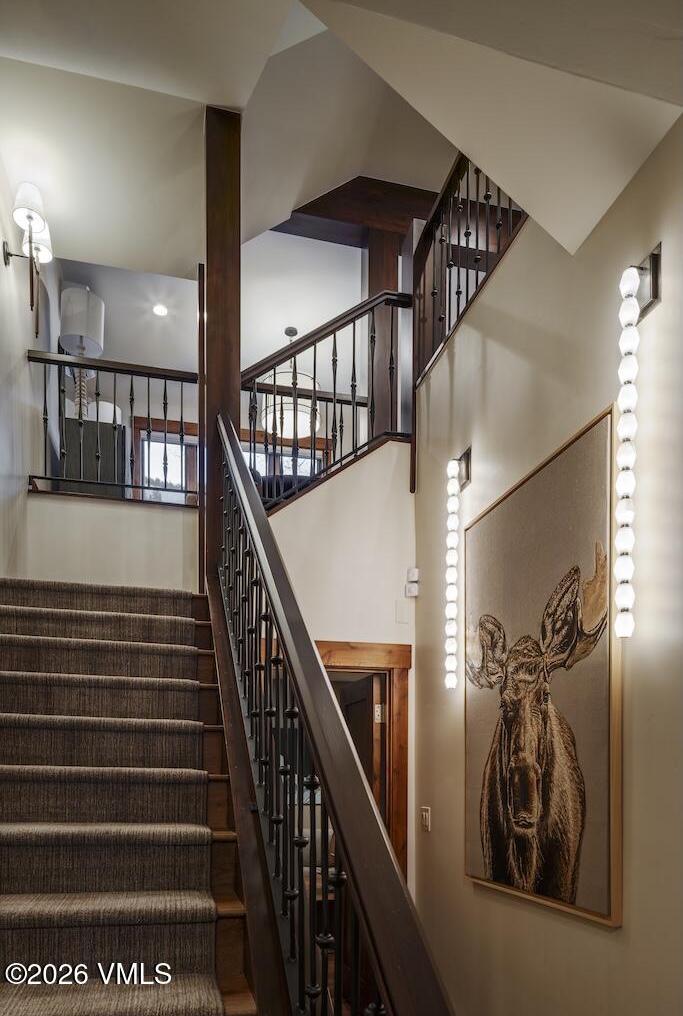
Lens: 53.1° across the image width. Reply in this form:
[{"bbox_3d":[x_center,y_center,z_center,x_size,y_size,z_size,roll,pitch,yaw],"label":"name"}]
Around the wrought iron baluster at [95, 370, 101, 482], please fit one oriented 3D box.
[{"bbox_3d":[-1.590,-0.532,4.455,0.034,0.730,0.034,0,0,-14],"label":"wrought iron baluster"}]

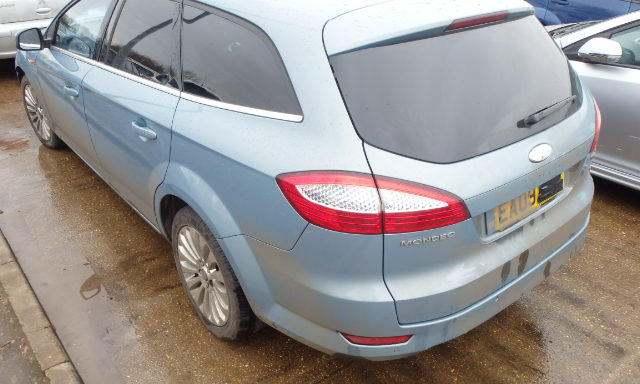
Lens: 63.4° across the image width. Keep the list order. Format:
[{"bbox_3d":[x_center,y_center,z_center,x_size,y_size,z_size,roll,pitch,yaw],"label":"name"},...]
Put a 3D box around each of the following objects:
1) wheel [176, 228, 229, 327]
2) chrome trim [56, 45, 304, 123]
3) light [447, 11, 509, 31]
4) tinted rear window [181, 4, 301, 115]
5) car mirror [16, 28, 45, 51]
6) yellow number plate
[{"bbox_3d":[-0.465,0.353,2.343,0.170,0.478,0.478,-22,35,-34],"label":"wheel"},{"bbox_3d":[-0.908,-0.563,2.430,0.090,0.080,2.600,-23,30,-35],"label":"chrome trim"},{"bbox_3d":[0.567,-0.607,1.874,0.370,0.045,0.050,-22,35,-34],"label":"light"},{"bbox_3d":[-0.301,-0.438,1.780,0.770,0.310,0.090,25,15,39],"label":"tinted rear window"},{"bbox_3d":[-1.837,-0.973,3.283,0.180,0.140,0.130,-22,35,-34],"label":"car mirror"},{"bbox_3d":[0.774,0.021,1.930,0.520,0.111,0.020,-22,23,-34],"label":"yellow number plate"}]

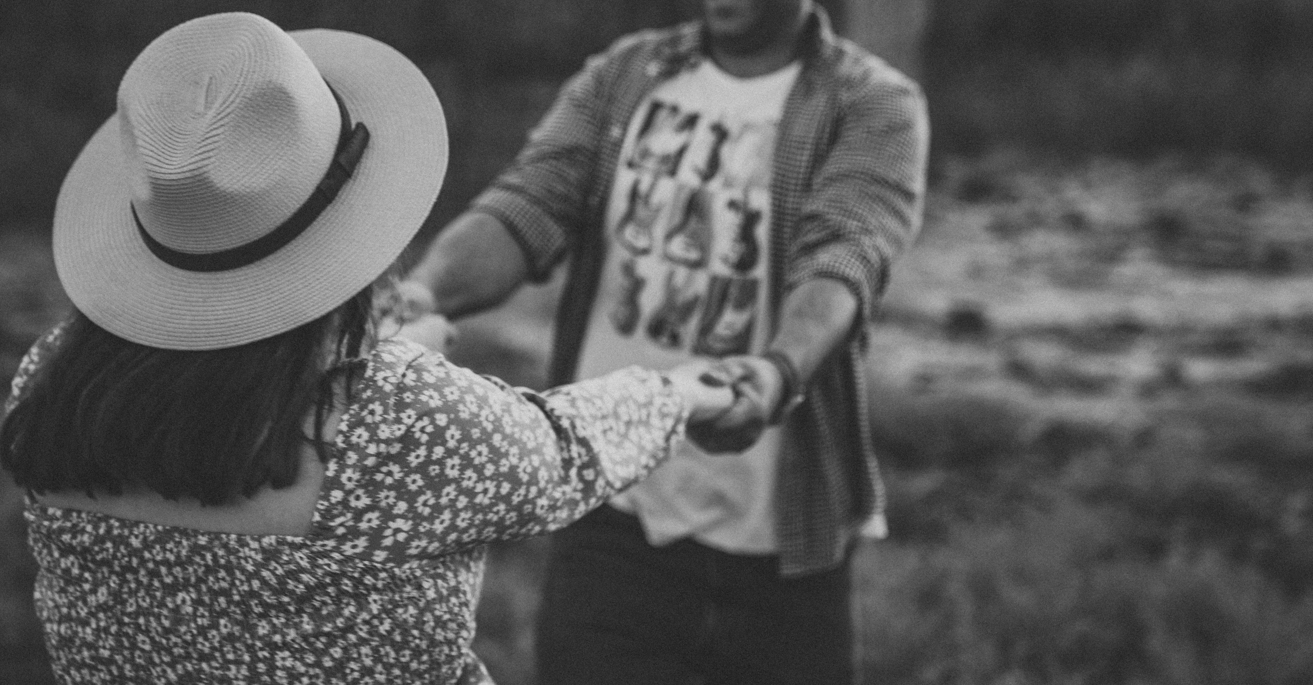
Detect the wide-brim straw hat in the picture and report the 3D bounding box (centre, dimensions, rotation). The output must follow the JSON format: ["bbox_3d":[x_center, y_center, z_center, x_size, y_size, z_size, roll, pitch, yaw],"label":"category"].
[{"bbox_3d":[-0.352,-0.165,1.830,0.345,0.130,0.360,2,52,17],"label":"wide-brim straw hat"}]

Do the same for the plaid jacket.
[{"bbox_3d":[0.055,-0.045,2.600,0.520,0.675,0.390,9,16,20],"label":"plaid jacket"}]

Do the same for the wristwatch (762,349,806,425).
[{"bbox_3d":[0.127,0.046,2.320,0.060,0.066,0.042,42,31,0],"label":"wristwatch"}]

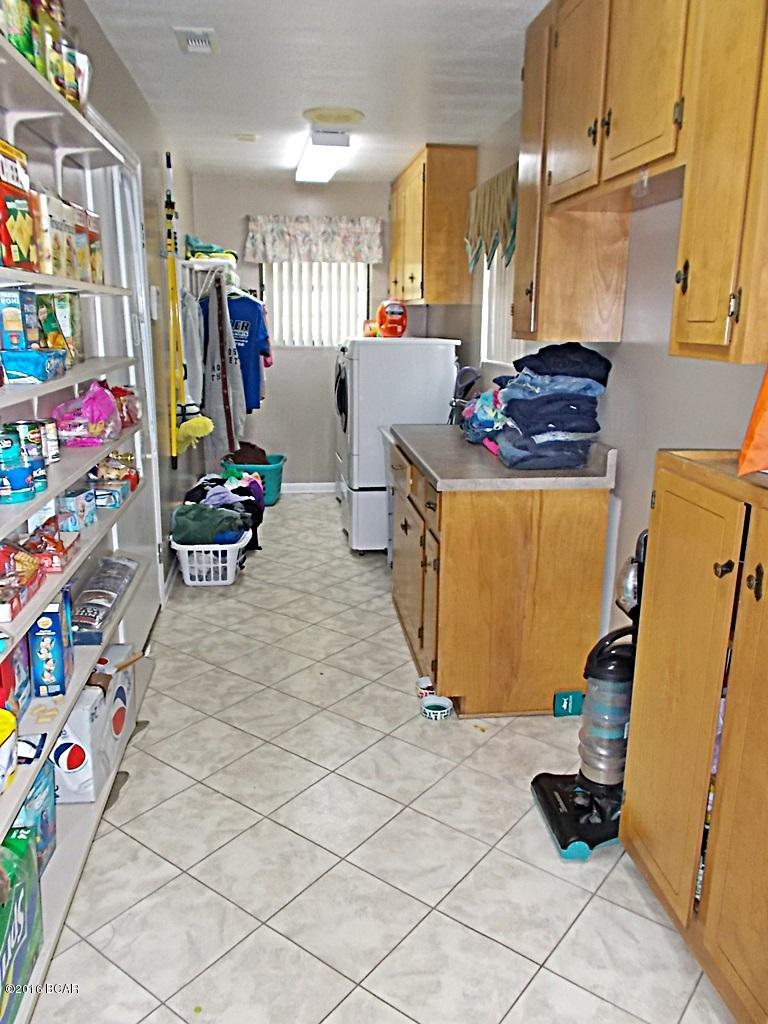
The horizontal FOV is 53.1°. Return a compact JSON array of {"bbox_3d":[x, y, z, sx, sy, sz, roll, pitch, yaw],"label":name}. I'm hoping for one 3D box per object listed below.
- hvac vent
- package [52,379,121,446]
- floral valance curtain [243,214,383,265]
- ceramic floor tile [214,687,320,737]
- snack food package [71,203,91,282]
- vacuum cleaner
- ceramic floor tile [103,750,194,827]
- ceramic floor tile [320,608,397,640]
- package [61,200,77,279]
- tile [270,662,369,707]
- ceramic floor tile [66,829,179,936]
[{"bbox_3d":[-0.707,-1.753,2.875,0.150,0.020,0.260,-1,14,-7],"label":"hvac vent"},{"bbox_3d":[-0.852,-0.283,2.228,0.150,0.180,0.200,-1,14,-8],"label":"package"},{"bbox_3d":[-0.571,-2.205,6.242,1.120,0.365,0.100,-1,14,-8],"label":"floral valance curtain"},{"bbox_3d":[-0.444,0.776,2.956,0.303,0.010,0.303,11,17,36],"label":"ceramic floor tile"},{"bbox_3d":[-0.919,-0.782,2.264,0.060,0.218,0.177,-1,14,-8],"label":"snack food package"},{"bbox_3d":[0.675,0.456,2.234,0.380,0.980,0.350,-3,14,-14],"label":"vacuum cleaner"},{"bbox_3d":[-0.811,0.885,2.480,0.302,0.010,0.302,11,17,36],"label":"ceramic floor tile"},{"bbox_3d":[-0.131,0.563,3.836,0.302,0.010,0.302,11,17,36],"label":"ceramic floor tile"},{"bbox_3d":[-0.924,-0.762,2.175,0.060,0.205,0.142,-1,14,-7],"label":"package"},{"bbox_3d":[-0.258,0.720,3.186,0.302,0.010,0.302,11,17,36],"label":"tile"},{"bbox_3d":[-0.753,0.986,2.066,0.302,0.010,0.302,11,17,36],"label":"ceramic floor tile"}]

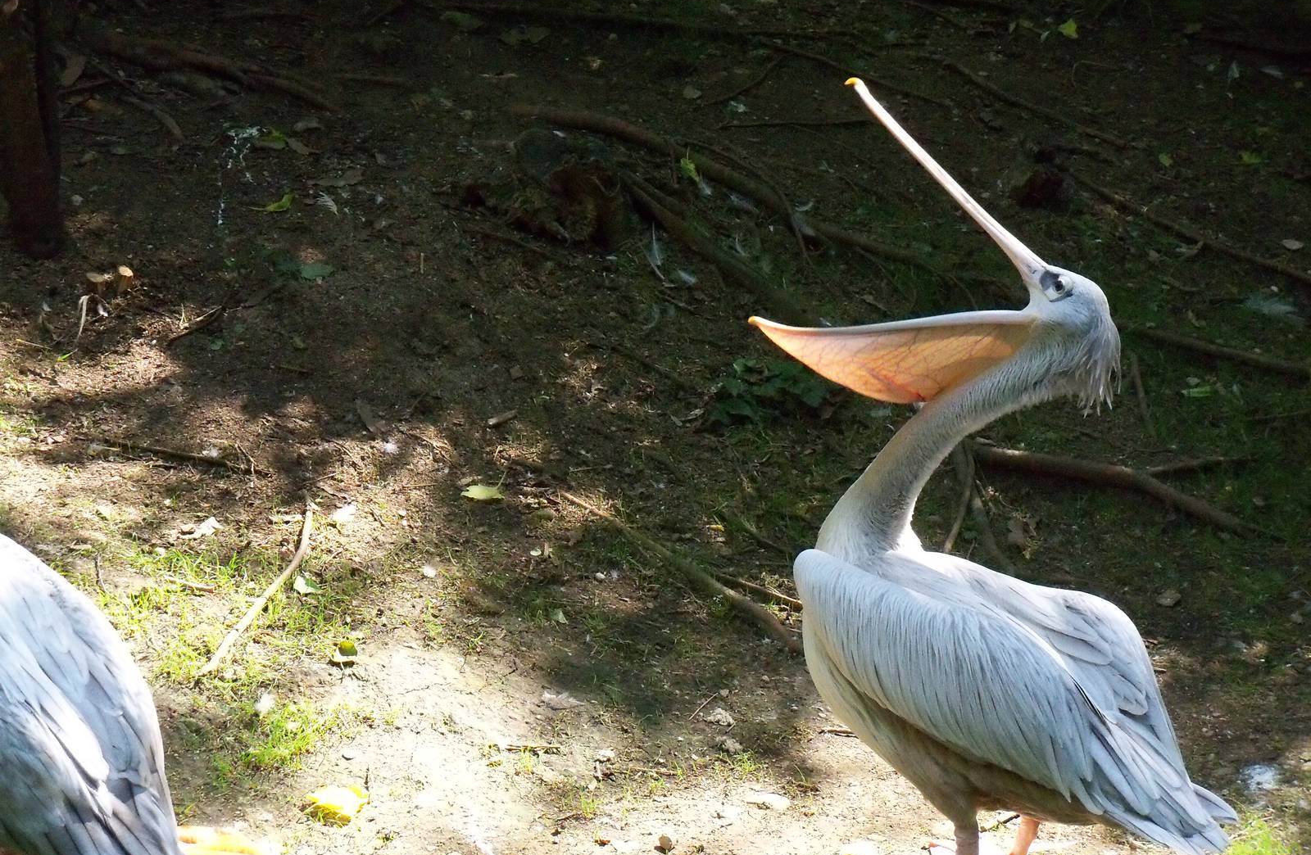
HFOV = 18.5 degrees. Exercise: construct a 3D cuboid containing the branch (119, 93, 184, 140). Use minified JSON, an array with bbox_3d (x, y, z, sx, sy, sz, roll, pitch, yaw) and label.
[{"bbox_3d":[-1.291,-0.807,10.427,0.064,0.035,0.618,-6,17,-21],"label":"branch"}]

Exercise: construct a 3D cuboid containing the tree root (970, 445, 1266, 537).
[{"bbox_3d":[0.831,0.110,7.056,0.134,0.055,0.700,-14,20,-40],"label":"tree root"}]

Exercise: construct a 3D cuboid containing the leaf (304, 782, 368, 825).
[{"bbox_3d":[-0.446,0.526,5.606,0.090,0.025,0.085,0,15,0],"label":"leaf"}]

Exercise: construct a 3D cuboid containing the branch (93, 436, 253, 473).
[{"bbox_3d":[-0.794,0.043,6.603,0.320,0.020,0.025,10,22,26],"label":"branch"}]

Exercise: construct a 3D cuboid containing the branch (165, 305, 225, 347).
[{"bbox_3d":[-0.934,-0.201,8.215,0.032,0.040,0.263,6,16,20],"label":"branch"}]

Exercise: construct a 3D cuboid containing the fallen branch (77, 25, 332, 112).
[{"bbox_3d":[-0.973,-0.798,8.919,0.116,0.060,0.897,-18,27,-42],"label":"fallen branch"}]

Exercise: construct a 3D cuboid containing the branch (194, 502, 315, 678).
[{"bbox_3d":[-0.583,0.241,6.036,0.048,0.025,0.692,3,20,8],"label":"branch"}]

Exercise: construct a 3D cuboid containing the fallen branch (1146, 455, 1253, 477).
[{"bbox_3d":[0.982,0.066,7.285,0.231,0.020,0.031,-6,16,-21],"label":"fallen branch"}]

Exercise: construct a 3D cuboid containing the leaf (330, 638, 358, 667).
[{"bbox_3d":[-0.484,0.349,6.236,0.043,0.030,0.045,0,15,0],"label":"leaf"}]

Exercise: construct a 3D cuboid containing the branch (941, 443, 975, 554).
[{"bbox_3d":[0.535,0.130,7.024,0.042,0.035,0.746,2,16,7],"label":"branch"}]

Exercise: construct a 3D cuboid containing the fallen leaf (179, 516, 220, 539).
[{"bbox_3d":[-0.780,0.173,6.894,0.070,0.020,0.070,0,15,0],"label":"fallen leaf"}]

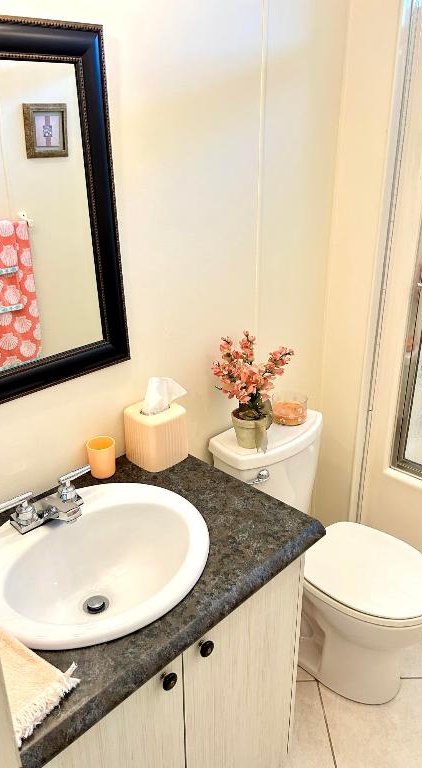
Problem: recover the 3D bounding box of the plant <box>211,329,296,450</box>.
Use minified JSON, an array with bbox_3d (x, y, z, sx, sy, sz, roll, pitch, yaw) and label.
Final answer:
[{"bbox_3d":[0.120,0.013,1.688,0.205,0.355,0.230,19,30,39],"label":"plant"}]

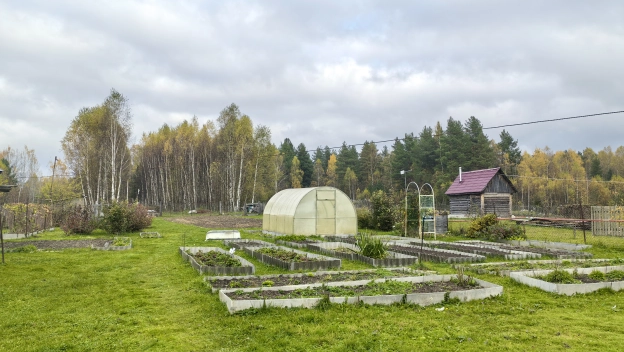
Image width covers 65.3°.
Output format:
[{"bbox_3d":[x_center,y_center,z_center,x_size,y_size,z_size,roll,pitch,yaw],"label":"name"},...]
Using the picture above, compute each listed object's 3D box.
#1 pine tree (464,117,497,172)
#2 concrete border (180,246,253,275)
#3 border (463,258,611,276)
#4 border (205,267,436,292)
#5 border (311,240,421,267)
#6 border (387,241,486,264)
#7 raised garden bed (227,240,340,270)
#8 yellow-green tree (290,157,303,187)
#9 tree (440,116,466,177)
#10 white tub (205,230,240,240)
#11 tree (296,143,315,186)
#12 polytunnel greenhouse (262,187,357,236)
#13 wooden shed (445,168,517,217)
[{"bbox_3d":[29.428,-2.268,85.222,5.400,16.200,5.400,0,-3,0],"label":"pine tree"},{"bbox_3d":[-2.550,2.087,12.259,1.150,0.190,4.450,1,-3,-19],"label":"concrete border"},{"bbox_3d":[5.680,2.042,11.010,4.600,0.150,1.100,1,-3,-17],"label":"border"},{"bbox_3d":[0.220,1.952,9.333,4.360,0.140,1.180,1,-3,-18],"label":"border"},{"bbox_3d":[1.183,2.127,13.419,1.150,0.200,4.080,1,-3,-24],"label":"border"},{"bbox_3d":[3.150,2.199,14.256,1.000,0.170,4.450,1,-3,-19],"label":"border"},{"bbox_3d":[-1.137,2.146,13.798,1.180,0.200,6.200,1,-3,-24],"label":"raised garden bed"},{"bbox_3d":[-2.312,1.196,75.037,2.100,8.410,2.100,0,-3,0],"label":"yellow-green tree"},{"bbox_3d":[24.712,-2.268,85.222,4.800,16.200,4.800,0,-3,0],"label":"tree"},{"bbox_3d":[-3.530,2.314,19.149,1.450,0.360,0.680,1,-3,-19],"label":"white tub"},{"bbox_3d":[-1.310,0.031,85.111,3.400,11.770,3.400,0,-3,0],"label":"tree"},{"bbox_3d":[-0.189,1.610,22.935,3.020,2.150,4.100,1,-3,-24],"label":"polytunnel greenhouse"},{"bbox_3d":[14.688,1.603,42.710,3.320,4.280,5.820,1,-3,-14],"label":"wooden shed"}]

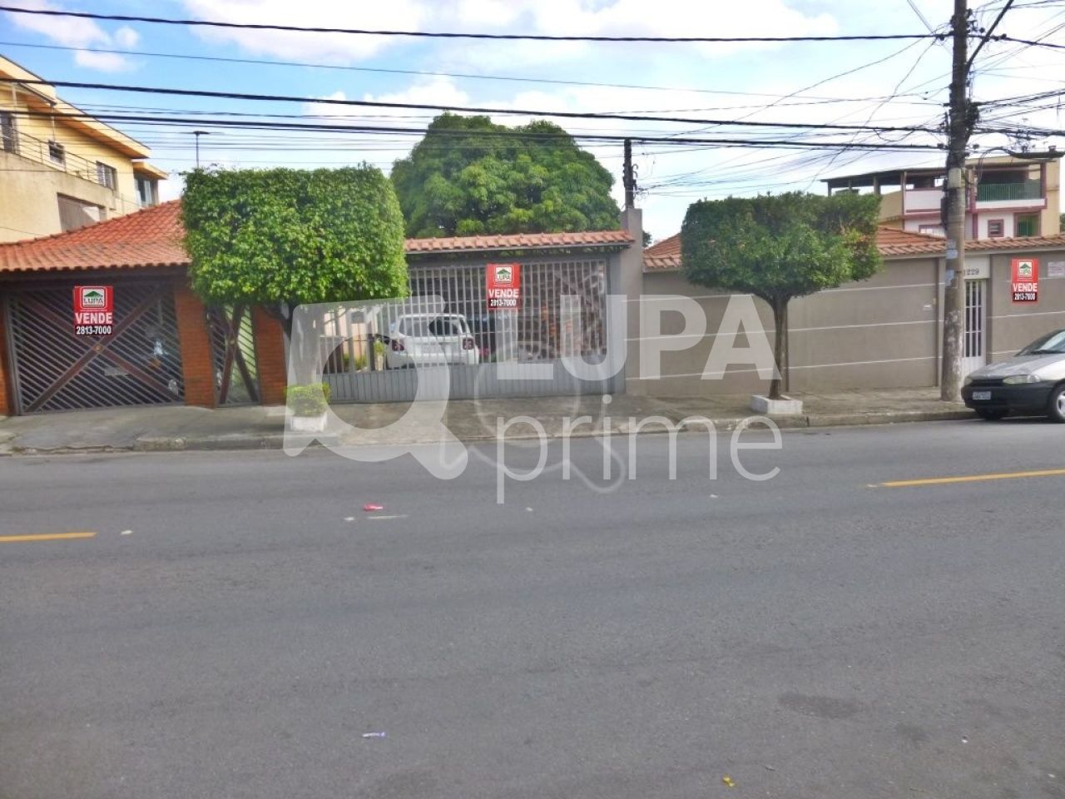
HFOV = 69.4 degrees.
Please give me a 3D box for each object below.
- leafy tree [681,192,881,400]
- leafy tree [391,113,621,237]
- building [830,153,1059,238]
[{"bbox_3d":[3.759,-1.544,11.800,2.500,3.000,2.100,-3,6,-7],"label":"leafy tree"},{"bbox_3d":[-0.741,-4.647,23.198,7.400,7.592,7.200,-3,5,-5],"label":"leafy tree"},{"bbox_3d":[24.992,-9.190,48.649,9.600,9.388,11.000,-3,5,-5],"label":"building"}]

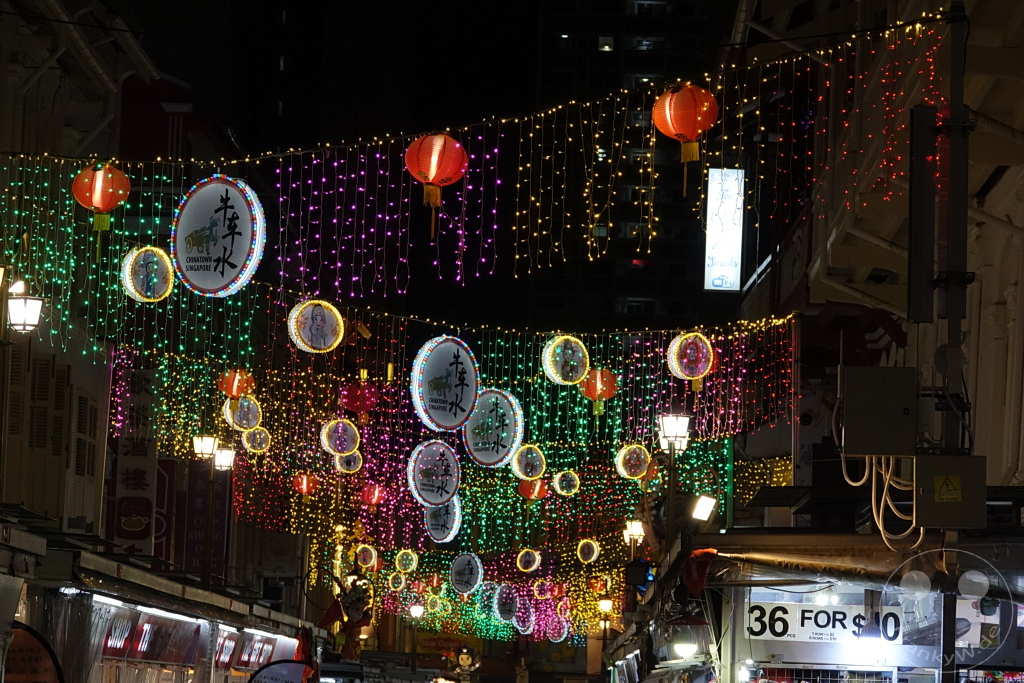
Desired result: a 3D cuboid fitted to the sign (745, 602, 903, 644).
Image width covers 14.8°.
[{"bbox_3d":[1.759,1.590,22.300,0.890,0.210,0.015,1,-5,3],"label":"sign"}]

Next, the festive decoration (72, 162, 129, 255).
[{"bbox_3d":[-2.813,-0.881,27.100,0.395,0.660,0.395,2,-5,0],"label":"festive decoration"}]

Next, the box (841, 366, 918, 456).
[{"bbox_3d":[2.075,0.394,22.300,0.410,0.500,0.200,0,-5,-2],"label":"box"}]

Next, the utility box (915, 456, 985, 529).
[{"bbox_3d":[2.430,0.834,21.900,0.390,0.395,0.170,1,-5,3],"label":"utility box"}]

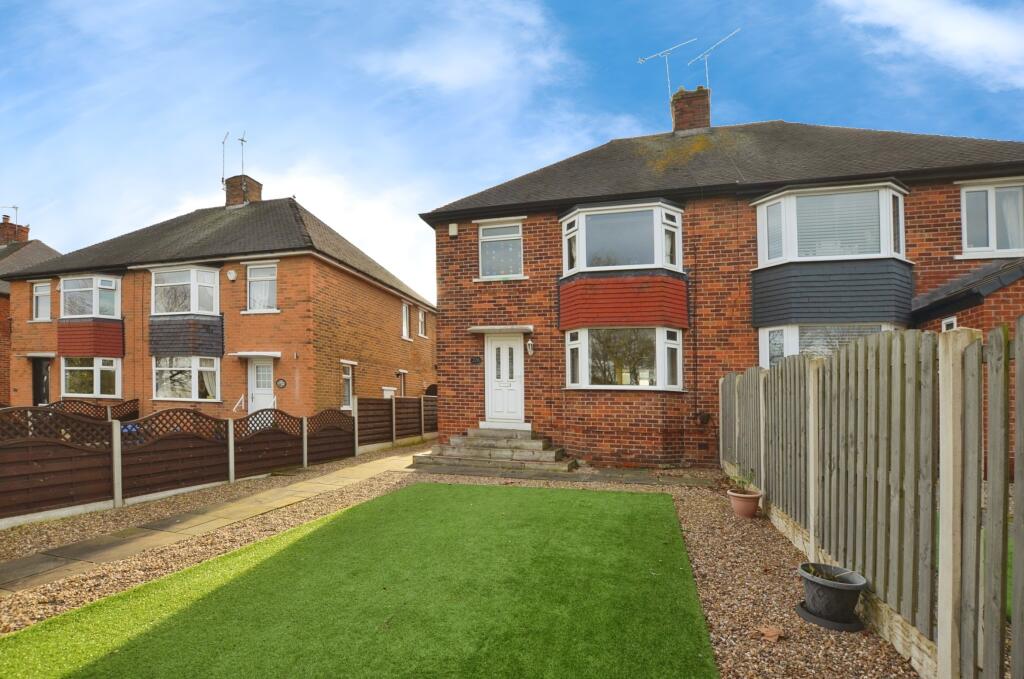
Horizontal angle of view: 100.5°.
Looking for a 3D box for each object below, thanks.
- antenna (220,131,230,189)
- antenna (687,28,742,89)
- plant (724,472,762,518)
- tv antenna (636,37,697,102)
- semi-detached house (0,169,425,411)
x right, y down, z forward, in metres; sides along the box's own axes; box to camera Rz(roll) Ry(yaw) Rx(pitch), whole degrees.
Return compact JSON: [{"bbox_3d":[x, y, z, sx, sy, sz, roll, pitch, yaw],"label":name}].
[{"bbox_3d":[-10.642,-6.628,15.757,0.320,1.924,1.030,6,-7,-44],"label":"antenna"},{"bbox_3d":[5.640,-7.658,11.913,0.380,1.275,1.540,4,-6,-33],"label":"antenna"},{"bbox_3d":[3.002,1.982,5.500,0.450,0.560,0.450,-1,-5,16],"label":"plant"},{"bbox_3d":[4.423,-7.590,12.152,1.601,1.590,0.380,-3,-6,32],"label":"tv antenna"},{"bbox_3d":[-10.300,-1.150,16.150,12.800,9.600,7.600,-1,-5,17],"label":"semi-detached house"}]

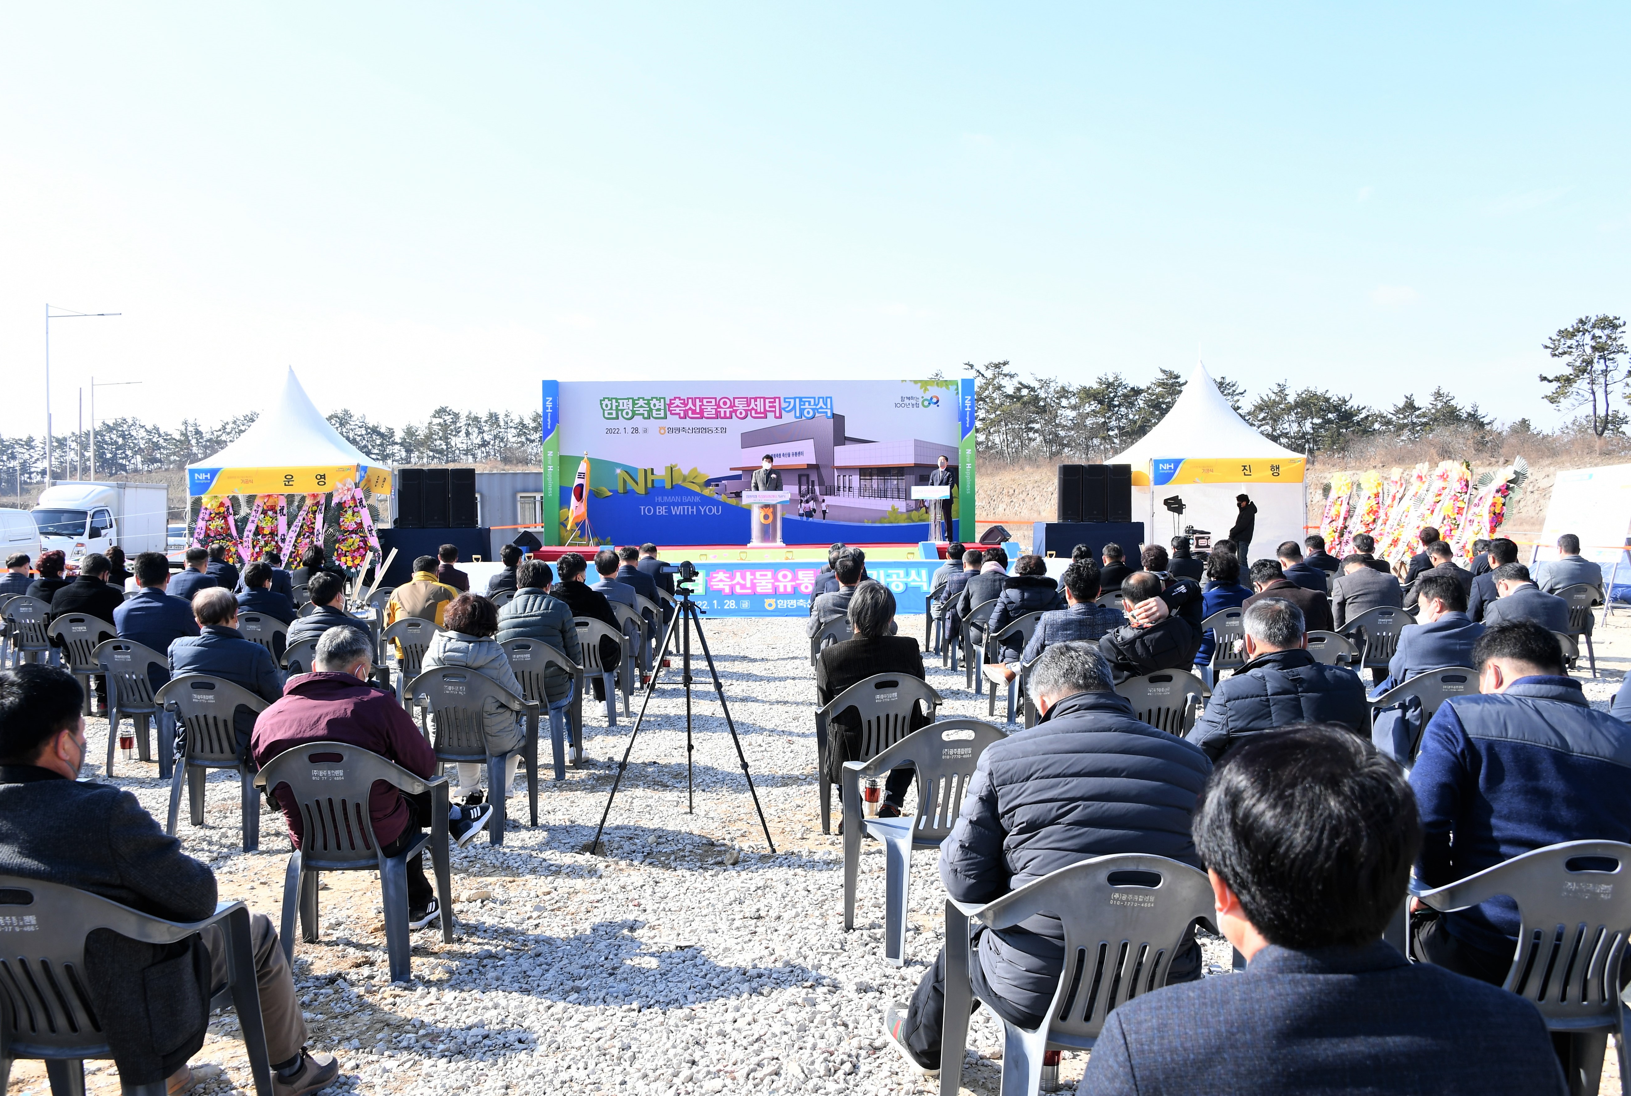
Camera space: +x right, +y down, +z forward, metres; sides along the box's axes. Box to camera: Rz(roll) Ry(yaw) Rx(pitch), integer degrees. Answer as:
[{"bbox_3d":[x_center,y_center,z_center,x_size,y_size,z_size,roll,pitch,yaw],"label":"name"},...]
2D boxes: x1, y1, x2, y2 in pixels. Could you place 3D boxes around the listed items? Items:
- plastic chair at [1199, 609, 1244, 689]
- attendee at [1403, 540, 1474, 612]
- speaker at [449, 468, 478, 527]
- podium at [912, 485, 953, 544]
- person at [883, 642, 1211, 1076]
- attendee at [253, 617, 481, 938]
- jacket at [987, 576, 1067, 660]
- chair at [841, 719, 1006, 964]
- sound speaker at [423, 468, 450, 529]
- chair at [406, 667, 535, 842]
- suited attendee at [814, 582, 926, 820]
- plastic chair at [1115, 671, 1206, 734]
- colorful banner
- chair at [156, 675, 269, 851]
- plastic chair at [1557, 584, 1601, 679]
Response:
[{"bbox_3d":[2.872,0.807,9.118,0.560,0.790,0.560,0,1,2],"label":"plastic chair"},{"bbox_3d":[5.244,0.537,10.965,0.540,1.220,0.760,0,1,3],"label":"attendee"},{"bbox_3d":[-6.796,-0.955,24.700,0.480,1.140,0.500,-1,2,-14],"label":"speaker"},{"bbox_3d":[2.260,-0.642,24.592,0.740,1.120,0.500,0,2,18],"label":"podium"},{"bbox_3d":[0.505,0.795,3.026,0.630,1.250,1.000,-1,2,-12],"label":"person"},{"bbox_3d":[-1.485,0.798,4.386,0.660,1.190,0.820,0,2,4],"label":"attendee"},{"bbox_3d":[1.506,0.487,9.129,0.537,0.648,0.456,0,1,-2],"label":"jacket"},{"bbox_3d":[0.394,0.911,4.167,0.555,0.780,0.530,-1,2,-12],"label":"chair"},{"bbox_3d":[-7.726,-1.016,26.100,0.520,1.200,0.520,0,1,-4],"label":"sound speaker"},{"bbox_3d":[-1.561,0.910,5.771,0.562,0.800,0.537,0,1,0],"label":"chair"},{"bbox_3d":[0.255,0.724,5.925,0.530,1.220,0.850,0,2,-3],"label":"suited attendee"},{"bbox_3d":[1.506,0.914,5.837,0.555,0.780,0.530,0,2,-2],"label":"plastic chair"},{"bbox_3d":[-1.154,-1.726,26.100,8.600,3.380,0.150,-1,2,-2],"label":"colorful banner"},{"bbox_3d":[-2.698,0.939,5.851,0.560,0.800,0.550,-1,2,-3],"label":"chair"},{"bbox_3d":[6.398,0.691,10.937,0.555,0.780,0.530,0,2,-2],"label":"plastic chair"}]

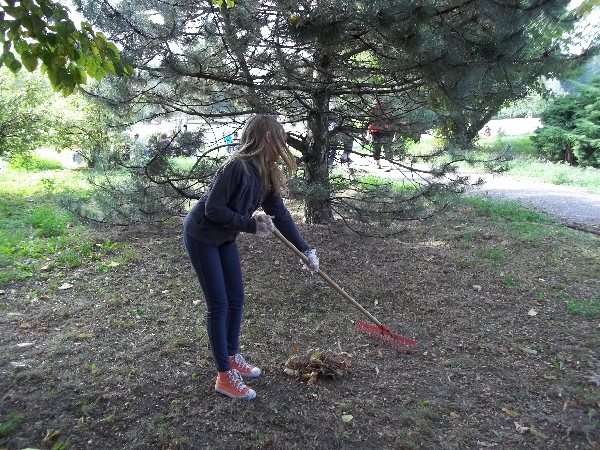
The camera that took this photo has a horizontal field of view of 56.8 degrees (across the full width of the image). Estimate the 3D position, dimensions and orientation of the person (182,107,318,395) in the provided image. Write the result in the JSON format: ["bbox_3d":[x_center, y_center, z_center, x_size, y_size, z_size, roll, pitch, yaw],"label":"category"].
[{"bbox_3d":[-0.290,0.166,2.957,0.660,1.460,0.520,4,12,21],"label":"person"}]

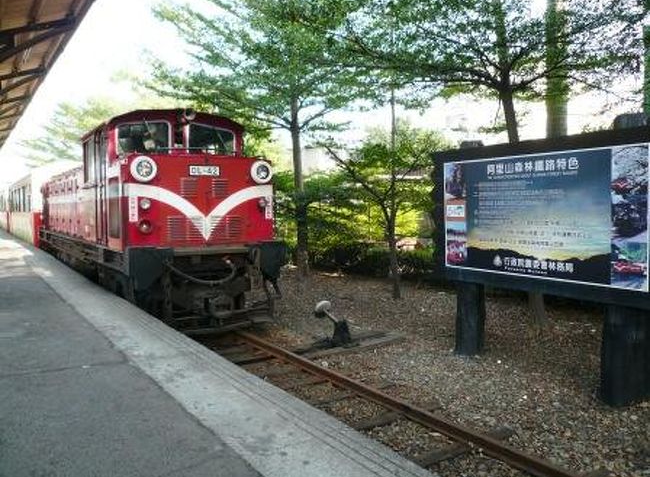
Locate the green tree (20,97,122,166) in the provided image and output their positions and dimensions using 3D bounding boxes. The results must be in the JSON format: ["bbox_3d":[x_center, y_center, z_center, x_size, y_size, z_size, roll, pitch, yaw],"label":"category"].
[{"bbox_3d":[-10.873,-2.912,23.927,5.500,6.900,5.500,0,3,0],"label":"green tree"}]

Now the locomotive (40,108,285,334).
[{"bbox_3d":[-4.050,-0.474,10.835,2.200,3.300,9.900,-3,4,-34],"label":"locomotive"}]

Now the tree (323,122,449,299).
[{"bbox_3d":[1.163,-0.528,10.100,2.400,3.450,2.300,0,3,0],"label":"tree"}]

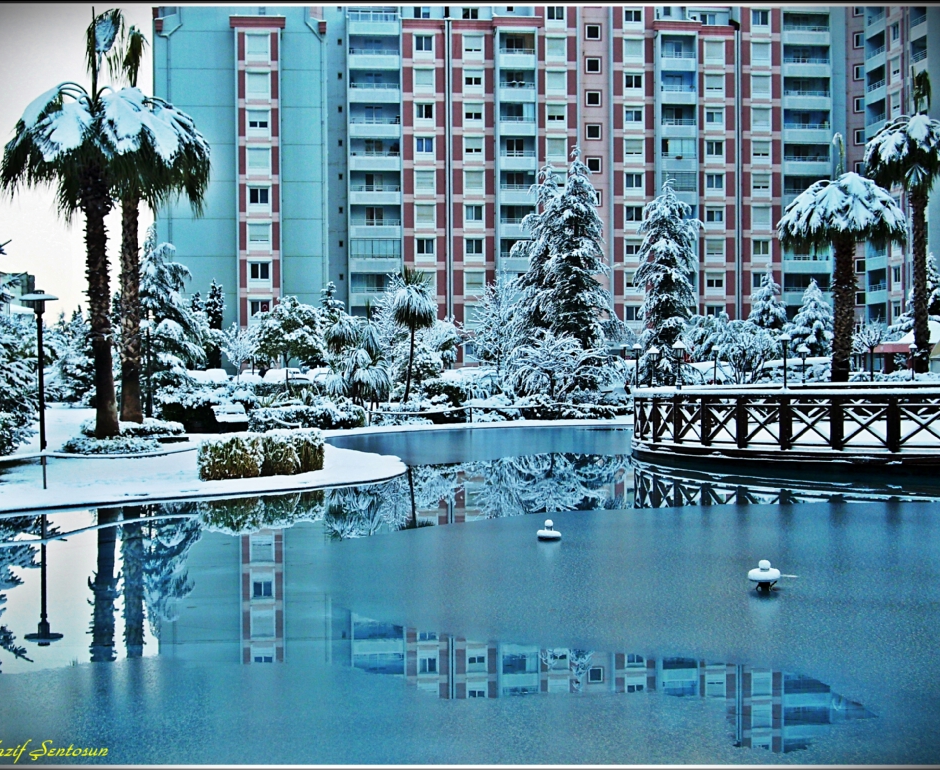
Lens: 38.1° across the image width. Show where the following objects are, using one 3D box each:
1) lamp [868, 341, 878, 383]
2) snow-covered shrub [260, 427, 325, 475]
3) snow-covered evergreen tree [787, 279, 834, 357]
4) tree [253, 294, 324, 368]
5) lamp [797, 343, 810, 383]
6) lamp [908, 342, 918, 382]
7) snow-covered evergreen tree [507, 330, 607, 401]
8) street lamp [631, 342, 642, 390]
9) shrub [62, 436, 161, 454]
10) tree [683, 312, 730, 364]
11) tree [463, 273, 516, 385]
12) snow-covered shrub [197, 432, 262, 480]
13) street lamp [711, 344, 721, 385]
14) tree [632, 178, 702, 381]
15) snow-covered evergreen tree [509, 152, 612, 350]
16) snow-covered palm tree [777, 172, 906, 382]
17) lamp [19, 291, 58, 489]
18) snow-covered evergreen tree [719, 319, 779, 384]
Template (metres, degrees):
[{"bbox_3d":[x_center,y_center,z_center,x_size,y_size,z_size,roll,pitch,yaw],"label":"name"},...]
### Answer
[{"bbox_3d":[10.961,-0.611,37.000,0.250,1.200,0.250,0,1,0],"label":"lamp"},{"bbox_3d":[-3.019,1.155,23.300,1.100,0.750,0.950,-1,1,-20],"label":"snow-covered shrub"},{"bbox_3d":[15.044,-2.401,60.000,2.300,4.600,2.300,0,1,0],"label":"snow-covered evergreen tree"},{"bbox_3d":[-7.731,-1.817,58.500,3.200,4.200,3.000,0,1,0],"label":"tree"},{"bbox_3d":[8.706,-0.555,35.500,0.310,1.010,0.310,0,1,0],"label":"lamp"},{"bbox_3d":[11.625,-0.602,35.700,0.250,1.020,0.250,0,1,0],"label":"lamp"},{"bbox_3d":[2.826,-0.572,44.500,3.300,2.500,3.100,0,1,0],"label":"snow-covered evergreen tree"},{"bbox_3d":[3.616,-0.423,29.400,0.230,0.990,0.230,0,1,0],"label":"street lamp"},{"bbox_3d":[-7.028,1.169,26.700,1.950,0.320,1.300,0,1,0],"label":"shrub"},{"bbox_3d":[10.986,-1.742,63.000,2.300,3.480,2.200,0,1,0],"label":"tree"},{"bbox_3d":[0.979,-2.474,62.000,2.600,5.300,2.500,0,1,0],"label":"tree"},{"bbox_3d":[-3.955,1.176,22.400,1.100,0.770,0.950,-1,1,-20],"label":"snow-covered shrub"},{"bbox_3d":[5.858,-0.477,32.500,0.220,0.960,0.220,0,1,0],"label":"street lamp"},{"bbox_3d":[7.069,-3.328,49.000,2.600,7.800,2.600,0,1,0],"label":"tree"},{"bbox_3d":[3.322,-4.061,50.000,4.100,9.000,4.000,0,1,0],"label":"snow-covered evergreen tree"},{"bbox_3d":[9.709,-2.411,35.500,3.300,6.200,3.300,0,1,0],"label":"snow-covered palm tree"},{"bbox_3d":[-7.969,-0.139,25.300,0.700,3.250,0.700,0,1,0],"label":"lamp"},{"bbox_3d":[11.042,-1.159,54.000,2.400,2.980,2.200,0,1,0],"label":"snow-covered evergreen tree"}]

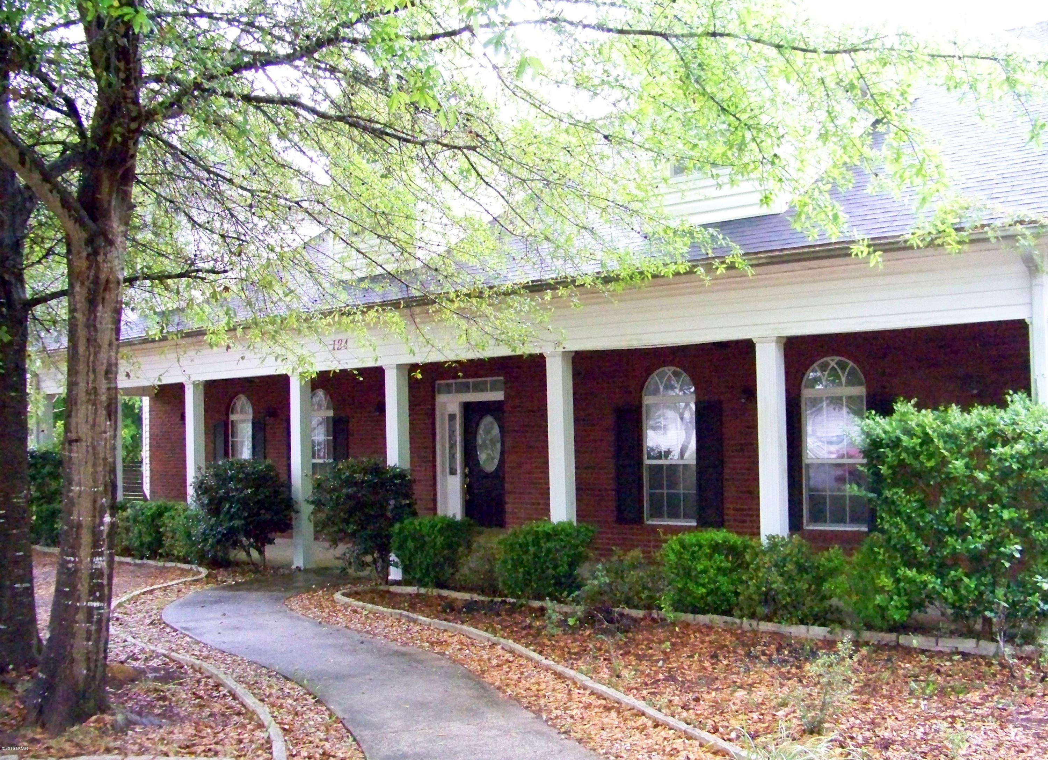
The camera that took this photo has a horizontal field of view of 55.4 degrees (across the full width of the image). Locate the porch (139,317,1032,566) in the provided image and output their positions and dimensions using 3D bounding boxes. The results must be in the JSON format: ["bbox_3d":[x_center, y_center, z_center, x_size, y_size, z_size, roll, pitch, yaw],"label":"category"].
[{"bbox_3d":[-0.582,1.083,12.375,13.098,2.484,2.557,-3,-3,35],"label":"porch"}]

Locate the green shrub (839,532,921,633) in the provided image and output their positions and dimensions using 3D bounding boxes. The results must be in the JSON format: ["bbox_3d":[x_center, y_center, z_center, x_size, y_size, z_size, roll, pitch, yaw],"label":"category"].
[{"bbox_3d":[2.963,1.656,8.168,0.780,0.800,0.700,-3,-3,35],"label":"green shrub"}]

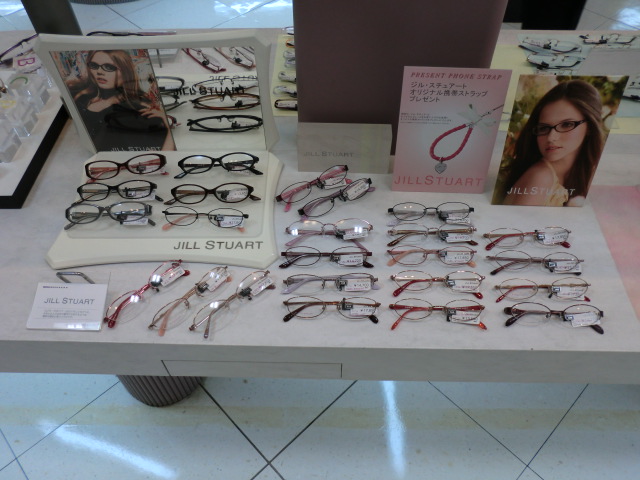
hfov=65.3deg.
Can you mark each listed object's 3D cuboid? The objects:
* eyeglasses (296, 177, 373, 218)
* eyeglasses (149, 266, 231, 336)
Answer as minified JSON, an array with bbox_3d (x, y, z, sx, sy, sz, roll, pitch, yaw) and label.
[{"bbox_3d":[0.025,-0.066,0.789,0.129,0.024,0.034,-26,94,-20],"label":"eyeglasses"},{"bbox_3d":[-0.171,0.080,0.665,0.127,0.024,0.035,-40,100,-29],"label":"eyeglasses"}]

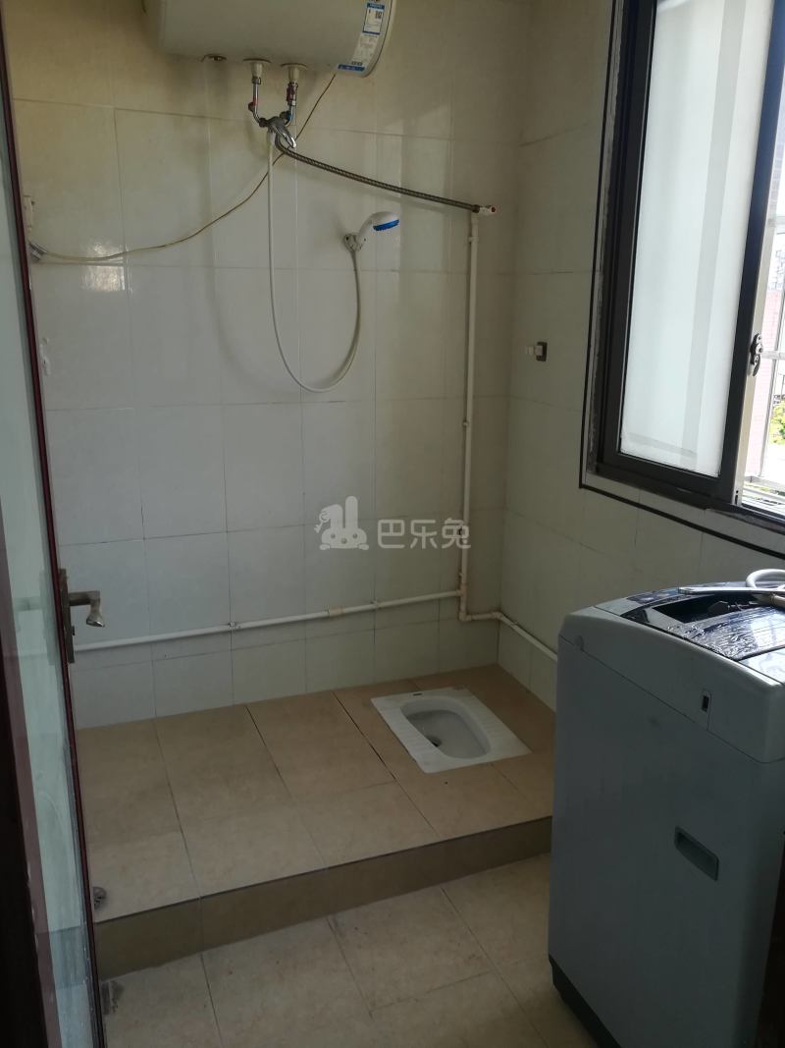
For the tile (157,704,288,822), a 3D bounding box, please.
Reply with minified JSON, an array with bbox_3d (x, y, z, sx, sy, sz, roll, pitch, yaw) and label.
[{"bbox_3d":[-0.517,0.699,2.340,0.297,0.010,0.605,-5,15,-21],"label":"tile"}]

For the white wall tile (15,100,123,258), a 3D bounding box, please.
[{"bbox_3d":[-0.870,-0.914,2.122,0.251,0.399,0.010,-5,15,-21],"label":"white wall tile"}]

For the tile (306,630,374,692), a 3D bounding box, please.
[{"bbox_3d":[-0.182,0.482,2.766,0.252,0.206,0.010,-5,15,-21],"label":"tile"}]

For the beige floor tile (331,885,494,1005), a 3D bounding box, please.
[{"bbox_3d":[0.034,0.974,1.824,0.297,0.010,0.283,-5,15,-21],"label":"beige floor tile"}]

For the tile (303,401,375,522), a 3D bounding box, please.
[{"bbox_3d":[-0.175,-0.202,2.605,0.250,0.400,0.010,-5,15,-21],"label":"tile"}]

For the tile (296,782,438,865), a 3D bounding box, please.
[{"bbox_3d":[-0.069,0.772,2.023,0.297,0.012,0.280,-5,16,-22],"label":"tile"}]

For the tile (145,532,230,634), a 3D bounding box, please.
[{"bbox_3d":[-0.645,0.229,2.505,0.251,0.399,0.010,-5,15,-21],"label":"tile"}]

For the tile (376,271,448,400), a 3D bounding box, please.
[{"bbox_3d":[0.061,-0.610,2.583,0.251,0.399,0.010,-5,15,-21],"label":"tile"}]

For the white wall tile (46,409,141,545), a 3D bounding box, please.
[{"bbox_3d":[-0.869,-0.134,2.281,0.250,0.399,0.012,-5,16,-22],"label":"white wall tile"}]

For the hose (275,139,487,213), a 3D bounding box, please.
[{"bbox_3d":[-0.016,-1.016,2.310,0.714,0.138,0.040,-9,17,-32],"label":"hose"}]

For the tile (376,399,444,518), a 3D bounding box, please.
[{"bbox_3d":[0.058,-0.222,2.680,0.251,0.399,0.010,-5,15,-21],"label":"tile"}]

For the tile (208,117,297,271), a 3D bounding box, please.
[{"bbox_3d":[-0.398,-0.950,2.261,0.250,0.399,0.012,-5,16,-22],"label":"tile"}]

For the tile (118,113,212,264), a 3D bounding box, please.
[{"bbox_3d":[-0.637,-0.935,2.213,0.251,0.399,0.010,-5,15,-21],"label":"tile"}]

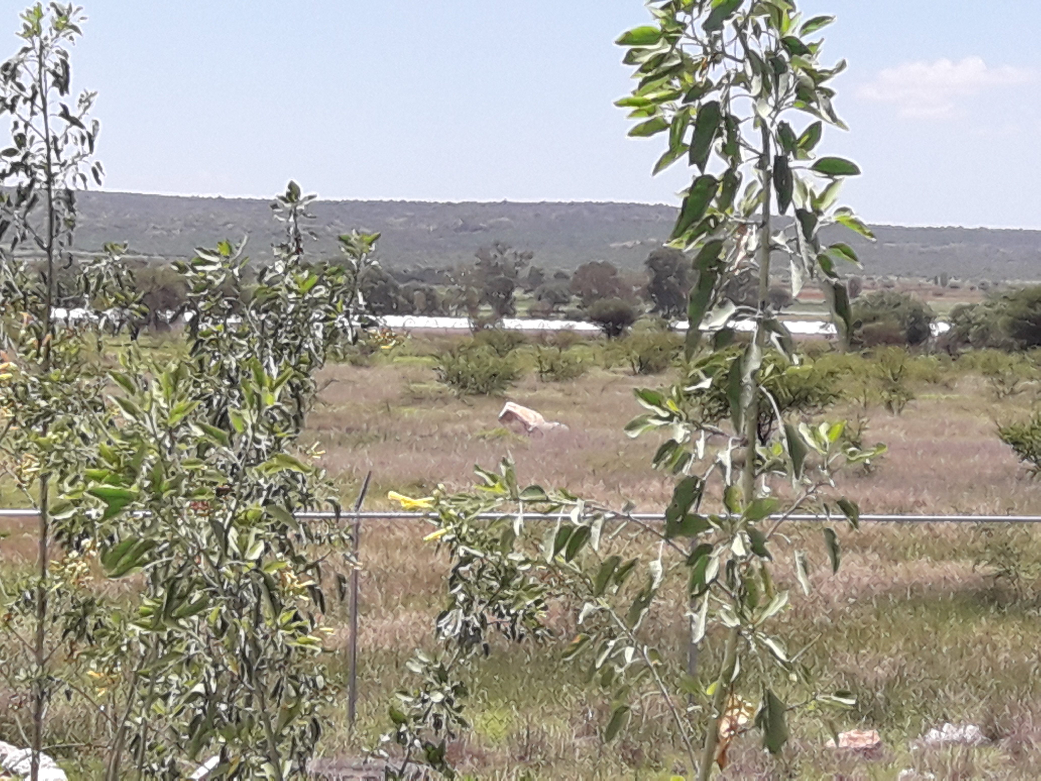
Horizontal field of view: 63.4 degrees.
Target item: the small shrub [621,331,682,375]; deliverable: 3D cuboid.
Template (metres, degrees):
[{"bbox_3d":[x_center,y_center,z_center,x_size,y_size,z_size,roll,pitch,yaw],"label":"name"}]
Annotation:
[{"bbox_3d":[5.365,-1.533,34.500,2.500,1.730,2.200,1,8,0],"label":"small shrub"}]

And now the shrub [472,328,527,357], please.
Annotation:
[{"bbox_3d":[-0.973,-2.251,39.500,2.590,1.310,2.280,1,8,0],"label":"shrub"}]

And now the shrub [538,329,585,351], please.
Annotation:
[{"bbox_3d":[2.118,-2.575,43.000,2.370,1.100,2.080,1,8,0],"label":"shrub"}]

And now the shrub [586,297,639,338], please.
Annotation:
[{"bbox_3d":[5.730,-4.538,52.500,3.300,2.480,2.900,1,8,0],"label":"shrub"}]

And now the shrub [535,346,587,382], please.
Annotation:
[{"bbox_3d":[1.545,-0.989,32.000,1.950,1.360,1.710,1,8,0],"label":"shrub"}]

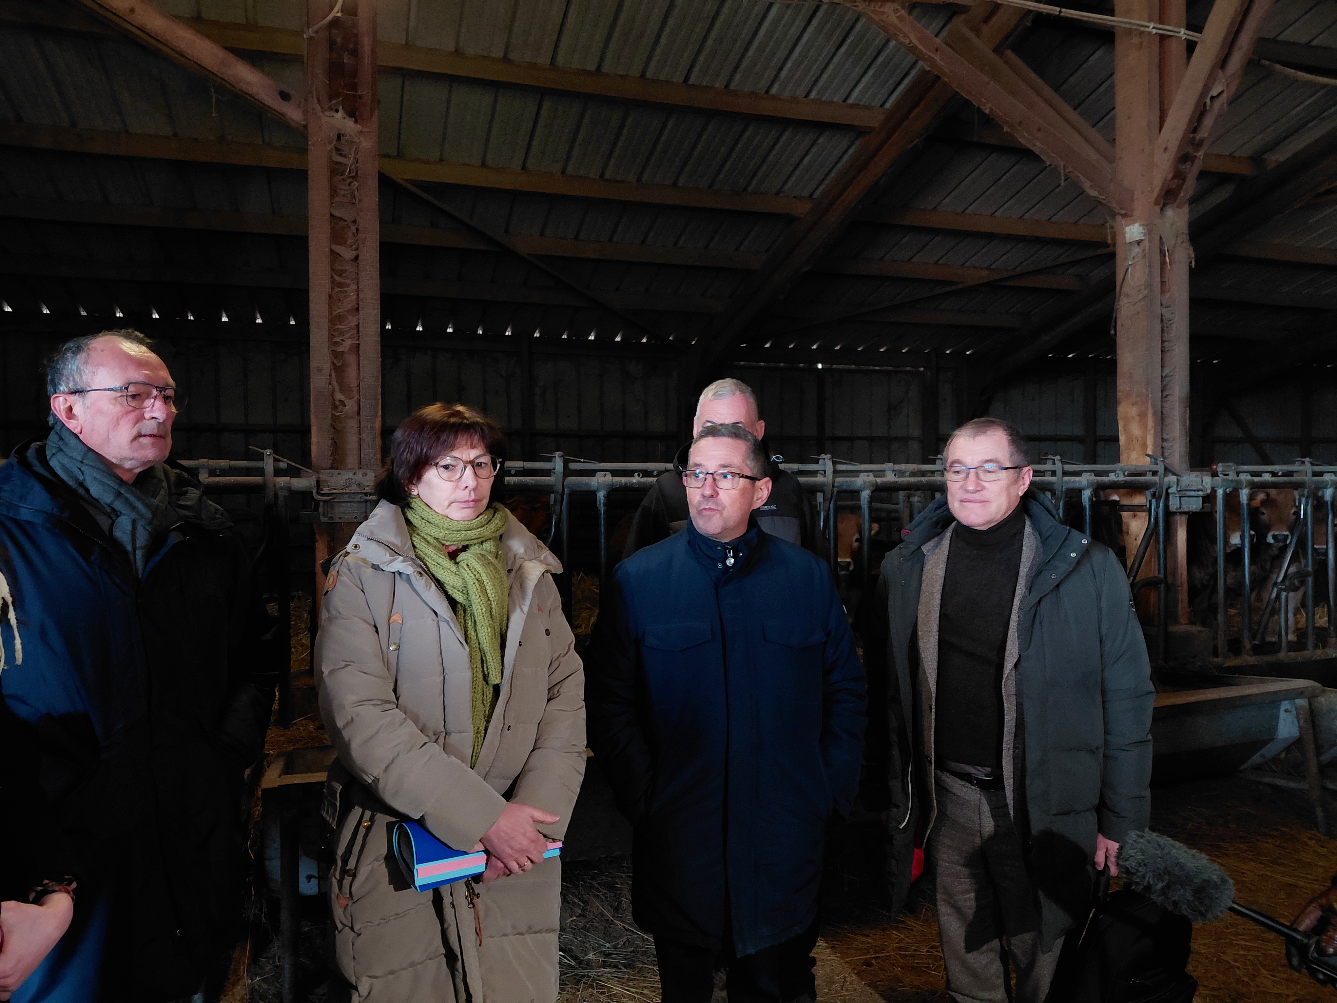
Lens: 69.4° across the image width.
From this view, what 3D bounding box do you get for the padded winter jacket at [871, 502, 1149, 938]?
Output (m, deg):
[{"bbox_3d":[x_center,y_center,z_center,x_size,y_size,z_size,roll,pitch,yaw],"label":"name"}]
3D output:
[{"bbox_3d":[0.725,0.440,2.050,0.610,0.940,0.400,-1,0,32],"label":"padded winter jacket"}]

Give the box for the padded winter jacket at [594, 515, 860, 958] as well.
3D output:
[{"bbox_3d":[0.118,0.465,2.000,0.580,0.880,0.350,-1,0,-2],"label":"padded winter jacket"}]

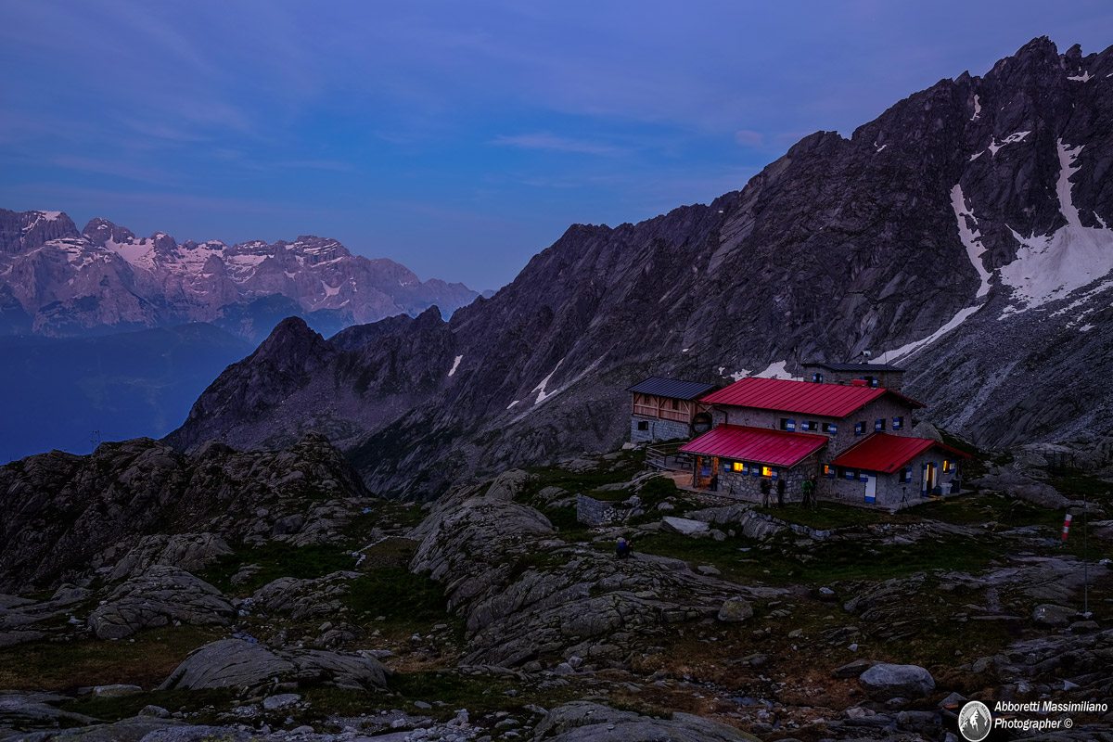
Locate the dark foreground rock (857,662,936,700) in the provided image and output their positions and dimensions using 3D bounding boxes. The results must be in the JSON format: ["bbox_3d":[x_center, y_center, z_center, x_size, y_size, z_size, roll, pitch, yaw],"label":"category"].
[{"bbox_3d":[11.624,10.490,37.000,2.500,1.050,1.550,1,5,17],"label":"dark foreground rock"}]

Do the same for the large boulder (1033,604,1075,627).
[{"bbox_3d":[21.155,10.311,46.000,1.650,0.850,1.150,2,5,25],"label":"large boulder"}]

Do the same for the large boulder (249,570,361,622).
[{"bbox_3d":[-11.941,10.451,51.500,5.100,1.500,4.500,-2,5,-13],"label":"large boulder"}]

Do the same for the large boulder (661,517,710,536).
[{"bbox_3d":[7.717,9.249,65.000,2.800,1.050,1.700,0,5,7],"label":"large boulder"}]

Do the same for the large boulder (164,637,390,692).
[{"bbox_3d":[-10.441,10.629,40.000,8.200,1.350,3.500,-2,5,-15],"label":"large boulder"}]

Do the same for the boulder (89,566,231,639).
[{"bbox_3d":[-18.139,10.290,49.500,6.400,2.400,5.200,-2,5,-20],"label":"boulder"}]

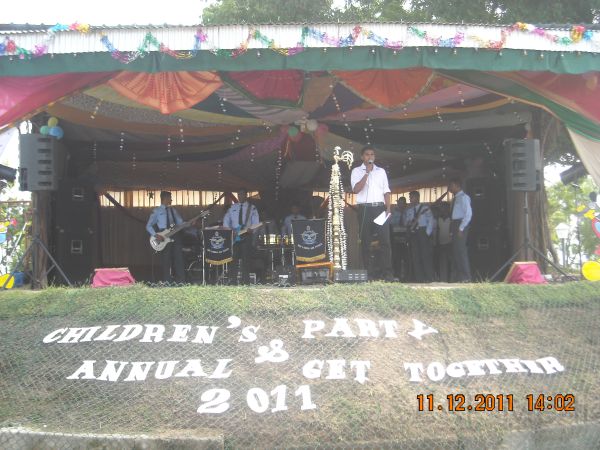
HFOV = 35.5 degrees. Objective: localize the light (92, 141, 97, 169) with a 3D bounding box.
[{"bbox_3d":[-3.293,-1.130,15.000,0.060,0.450,0.060,0,-4,0],"label":"light"}]

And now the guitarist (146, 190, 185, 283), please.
[{"bbox_3d":[-2.314,0.215,16.100,0.620,1.670,0.450,1,-4,-15],"label":"guitarist"}]

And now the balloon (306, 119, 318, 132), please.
[{"bbox_3d":[0.203,-1.616,15.200,0.190,0.220,0.190,0,-4,0],"label":"balloon"}]

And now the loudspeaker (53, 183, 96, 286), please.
[{"bbox_3d":[-3.654,0.130,15.200,0.670,1.700,0.560,1,-4,-8],"label":"loudspeaker"}]

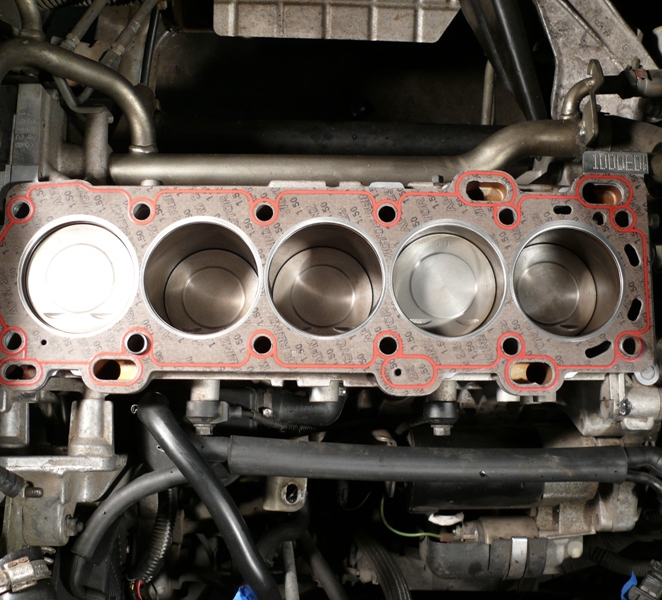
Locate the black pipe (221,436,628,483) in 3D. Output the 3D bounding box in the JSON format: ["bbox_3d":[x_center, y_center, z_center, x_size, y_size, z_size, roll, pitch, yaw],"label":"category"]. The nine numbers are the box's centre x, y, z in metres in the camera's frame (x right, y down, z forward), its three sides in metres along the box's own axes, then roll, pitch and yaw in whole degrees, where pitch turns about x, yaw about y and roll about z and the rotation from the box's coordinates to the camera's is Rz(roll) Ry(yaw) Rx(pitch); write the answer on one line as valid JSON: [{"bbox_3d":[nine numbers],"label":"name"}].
[{"bbox_3d":[0.080,0.132,0.662,0.335,0.044,0.038,1,81,-2],"label":"black pipe"}]

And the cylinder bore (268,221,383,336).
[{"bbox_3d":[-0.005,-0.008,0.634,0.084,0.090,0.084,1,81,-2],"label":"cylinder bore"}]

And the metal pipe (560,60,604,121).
[{"bbox_3d":[0.206,-0.172,0.662,0.031,0.037,0.040,1,81,-2],"label":"metal pipe"}]

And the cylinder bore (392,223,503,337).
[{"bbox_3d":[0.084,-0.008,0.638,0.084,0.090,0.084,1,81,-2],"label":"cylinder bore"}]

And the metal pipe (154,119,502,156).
[{"bbox_3d":[-0.003,-0.168,0.855,0.368,0.046,0.043,1,81,-2],"label":"metal pipe"}]

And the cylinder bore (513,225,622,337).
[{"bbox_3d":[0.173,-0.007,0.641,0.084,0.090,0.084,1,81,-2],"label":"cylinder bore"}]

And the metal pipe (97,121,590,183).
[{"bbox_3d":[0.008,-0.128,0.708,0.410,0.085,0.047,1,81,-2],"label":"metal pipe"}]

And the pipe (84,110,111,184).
[{"bbox_3d":[-0.209,-0.133,0.715,0.022,0.020,0.065,1,81,-2],"label":"pipe"}]

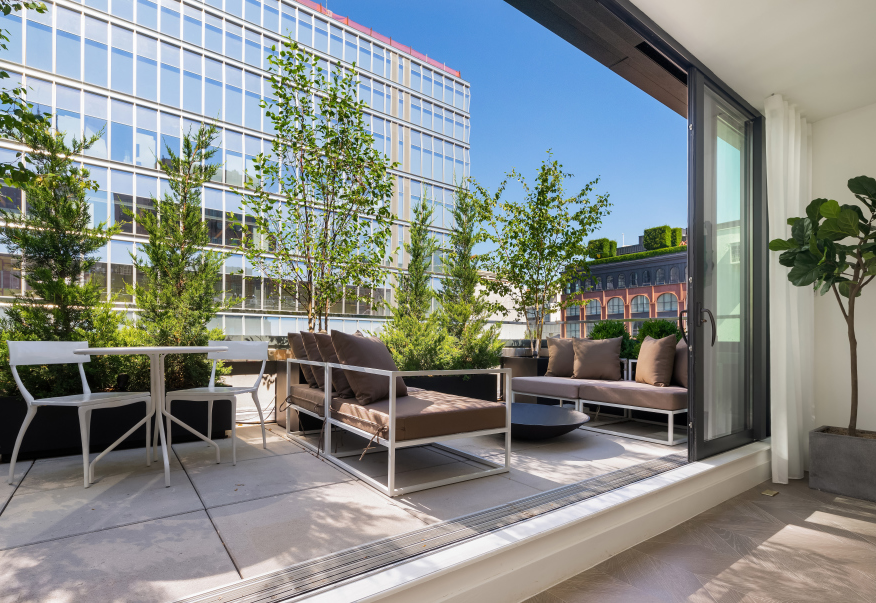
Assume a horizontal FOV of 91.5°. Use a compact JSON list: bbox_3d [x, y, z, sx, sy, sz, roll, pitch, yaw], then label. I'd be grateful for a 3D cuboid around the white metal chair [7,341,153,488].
[{"bbox_3d":[-2.107,0.624,2.573,0.520,0.793,0.480,0,-5,6],"label":"white metal chair"}]

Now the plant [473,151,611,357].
[{"bbox_3d":[1.400,-0.645,5.720,1.650,2.750,1.500,0,-3,0],"label":"plant"}]

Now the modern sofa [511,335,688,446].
[{"bbox_3d":[1.640,0.765,4.180,0.860,0.850,1.720,2,-3,-35],"label":"modern sofa"}]

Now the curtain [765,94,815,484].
[{"bbox_3d":[2.881,-0.094,3.506,0.566,2.889,0.172,4,-6,-36],"label":"curtain"}]

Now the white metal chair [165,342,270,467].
[{"bbox_3d":[-1.510,0.670,2.990,0.490,0.800,0.530,0,-3,6],"label":"white metal chair"}]

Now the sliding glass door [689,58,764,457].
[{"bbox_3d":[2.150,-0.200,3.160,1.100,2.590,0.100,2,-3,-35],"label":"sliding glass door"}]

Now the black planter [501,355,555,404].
[{"bbox_3d":[1.221,0.978,5.392,0.606,0.616,0.606,4,-6,-36],"label":"black planter"}]

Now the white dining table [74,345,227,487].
[{"bbox_3d":[-1.680,0.655,2.575,0.770,0.755,0.770,2,-3,-35],"label":"white dining table"}]

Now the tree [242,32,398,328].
[{"bbox_3d":[-1.130,-1.020,4.050,1.380,2.920,1.300,2,-3,-35],"label":"tree"}]

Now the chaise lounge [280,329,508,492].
[{"bbox_3d":[-0.435,0.651,3.201,0.889,0.869,1.798,4,-6,-36],"label":"chaise lounge"}]

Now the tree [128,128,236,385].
[{"bbox_3d":[-2.152,-0.387,3.573,0.707,2.202,0.687,4,-6,-36],"label":"tree"}]

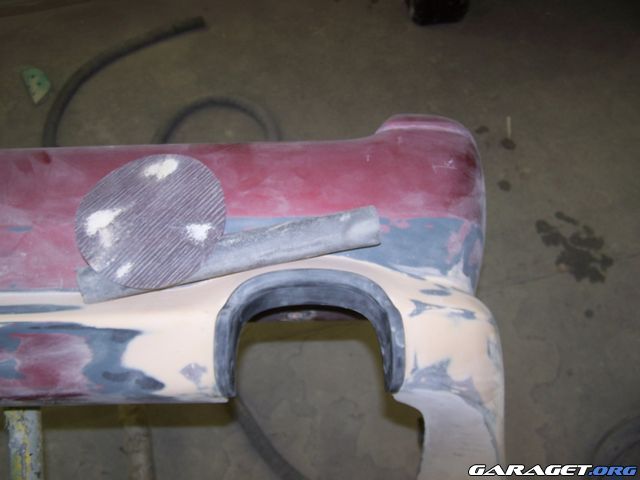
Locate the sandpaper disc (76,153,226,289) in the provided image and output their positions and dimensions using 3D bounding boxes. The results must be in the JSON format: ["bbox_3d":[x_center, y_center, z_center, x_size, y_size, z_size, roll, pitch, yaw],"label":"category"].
[{"bbox_3d":[-0.166,-0.021,0.694,0.150,0.004,0.150,-1,63,2],"label":"sandpaper disc"}]

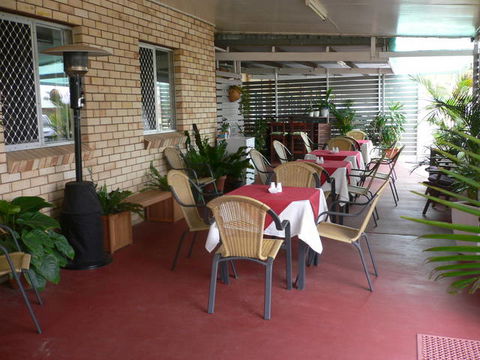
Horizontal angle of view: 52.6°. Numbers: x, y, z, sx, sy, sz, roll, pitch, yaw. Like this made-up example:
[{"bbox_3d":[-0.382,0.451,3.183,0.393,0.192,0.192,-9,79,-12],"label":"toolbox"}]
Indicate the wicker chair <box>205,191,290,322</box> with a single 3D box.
[{"bbox_3d":[0.086,0.500,3.751,0.554,0.891,0.685,2,9,20],"label":"wicker chair"}]

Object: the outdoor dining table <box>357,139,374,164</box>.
[{"bbox_3d":[2.459,-0.480,10.431,0.760,0.730,0.760,2,9,20],"label":"outdoor dining table"}]

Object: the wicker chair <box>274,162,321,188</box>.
[{"bbox_3d":[0.488,0.302,4.957,0.570,0.890,0.700,2,9,20],"label":"wicker chair"}]

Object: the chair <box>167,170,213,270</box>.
[{"bbox_3d":[-0.287,0.379,4.519,0.700,0.890,0.570,2,9,20],"label":"chair"}]

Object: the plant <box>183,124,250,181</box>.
[{"bbox_3d":[-0.310,-0.306,7.807,0.900,1.150,1.050,2,9,20],"label":"plant"}]

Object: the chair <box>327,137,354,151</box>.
[{"bbox_3d":[1.788,-0.257,8.590,0.564,0.906,0.664,2,9,20],"label":"chair"}]

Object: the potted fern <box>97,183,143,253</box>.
[{"bbox_3d":[-1.435,0.386,5.372,0.564,0.725,0.755,2,9,20],"label":"potted fern"}]

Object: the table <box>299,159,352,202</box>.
[{"bbox_3d":[1.050,0.156,6.397,0.740,0.730,0.740,2,9,20],"label":"table"}]

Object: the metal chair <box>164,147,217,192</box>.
[{"bbox_3d":[-0.681,0.030,6.833,0.700,0.890,0.570,2,9,20],"label":"metal chair"}]

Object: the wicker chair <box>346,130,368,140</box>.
[{"bbox_3d":[2.580,-0.634,10.901,0.570,0.890,0.700,2,9,20],"label":"wicker chair"}]

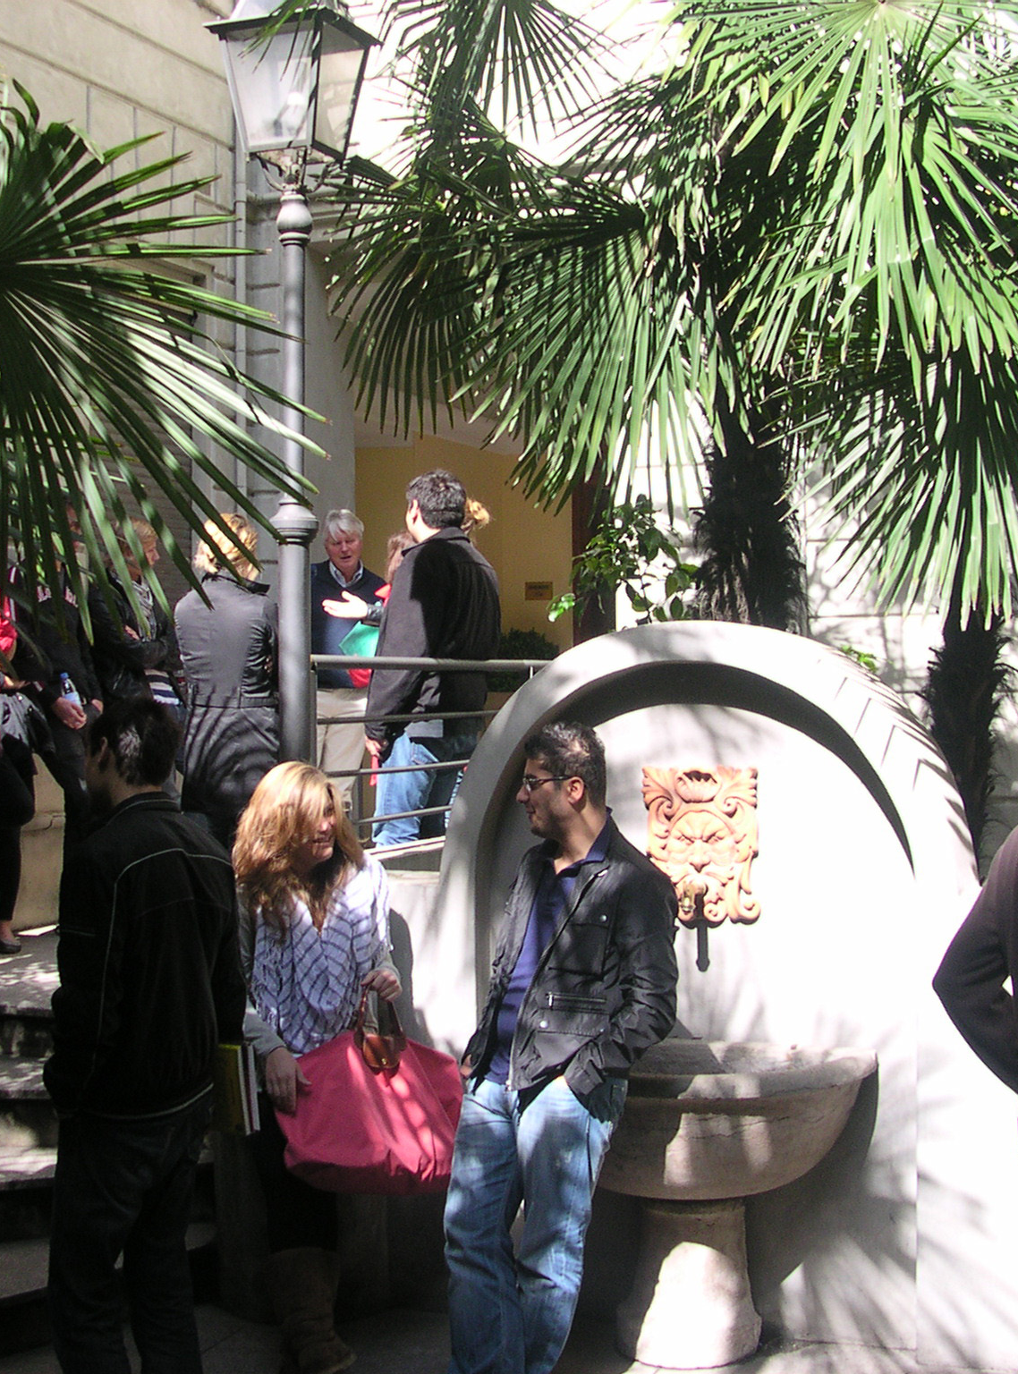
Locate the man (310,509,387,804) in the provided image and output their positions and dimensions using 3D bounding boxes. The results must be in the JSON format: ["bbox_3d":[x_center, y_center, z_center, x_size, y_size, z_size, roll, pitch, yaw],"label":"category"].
[{"bbox_3d":[-0.725,0.155,8.100,0.520,1.770,0.330,0,0,-13],"label":"man"}]

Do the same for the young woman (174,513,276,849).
[{"bbox_3d":[-0.955,0.237,6.700,0.460,1.660,0.360,0,0,28],"label":"young woman"}]

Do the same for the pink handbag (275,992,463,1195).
[{"bbox_3d":[-0.360,1.030,5.000,0.480,0.530,0.250,0,0,2],"label":"pink handbag"}]

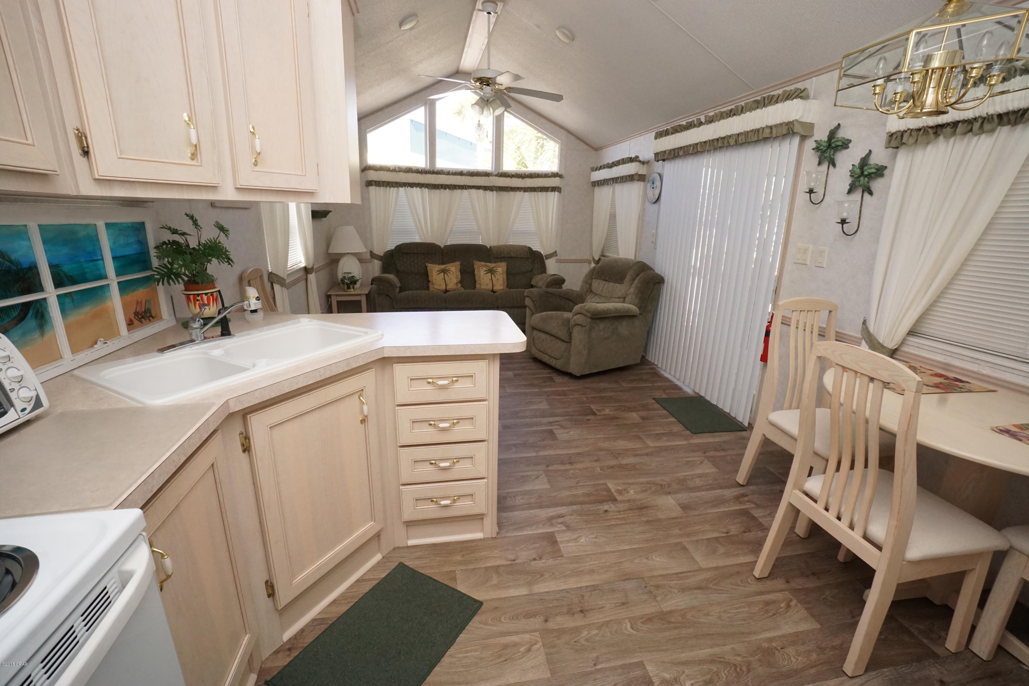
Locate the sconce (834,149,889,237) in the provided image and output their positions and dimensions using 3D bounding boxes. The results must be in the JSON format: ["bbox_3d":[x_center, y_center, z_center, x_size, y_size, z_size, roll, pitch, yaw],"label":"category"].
[{"bbox_3d":[1.716,-0.762,2.188,0.160,0.410,0.210,-1,17,-11],"label":"sconce"}]

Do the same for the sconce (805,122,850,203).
[{"bbox_3d":[1.690,-0.991,2.391,0.180,0.420,0.250,-2,17,-11],"label":"sconce"}]

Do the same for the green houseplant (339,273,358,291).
[{"bbox_3d":[-1.849,-0.682,4.787,0.210,0.200,0.190,-2,17,-11],"label":"green houseplant"}]

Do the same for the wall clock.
[{"bbox_3d":[1.374,-1.532,4.229,0.040,0.290,0.290,-2,17,-11],"label":"wall clock"}]

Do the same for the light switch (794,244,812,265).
[{"bbox_3d":[1.731,-0.535,2.582,0.012,0.114,0.113,-1,17,-11],"label":"light switch"}]

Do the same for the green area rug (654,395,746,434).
[{"bbox_3d":[1.371,0.523,3.203,0.440,0.010,0.580,-1,17,-9],"label":"green area rug"}]

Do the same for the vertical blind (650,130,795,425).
[{"bbox_3d":[1.519,-0.542,3.478,0.100,1.910,1.510,-2,17,-11],"label":"vertical blind"}]

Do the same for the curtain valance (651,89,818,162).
[{"bbox_3d":[1.517,-1.559,3.190,0.150,0.245,1.630,-1,17,-11],"label":"curtain valance"}]

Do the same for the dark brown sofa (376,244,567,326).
[{"bbox_3d":[-0.535,-0.619,5.158,2.180,1.030,0.960,-2,17,-11],"label":"dark brown sofa"}]

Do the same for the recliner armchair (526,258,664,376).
[{"bbox_3d":[0.742,-0.307,4.237,0.980,1.020,0.900,-8,19,-30],"label":"recliner armchair"}]

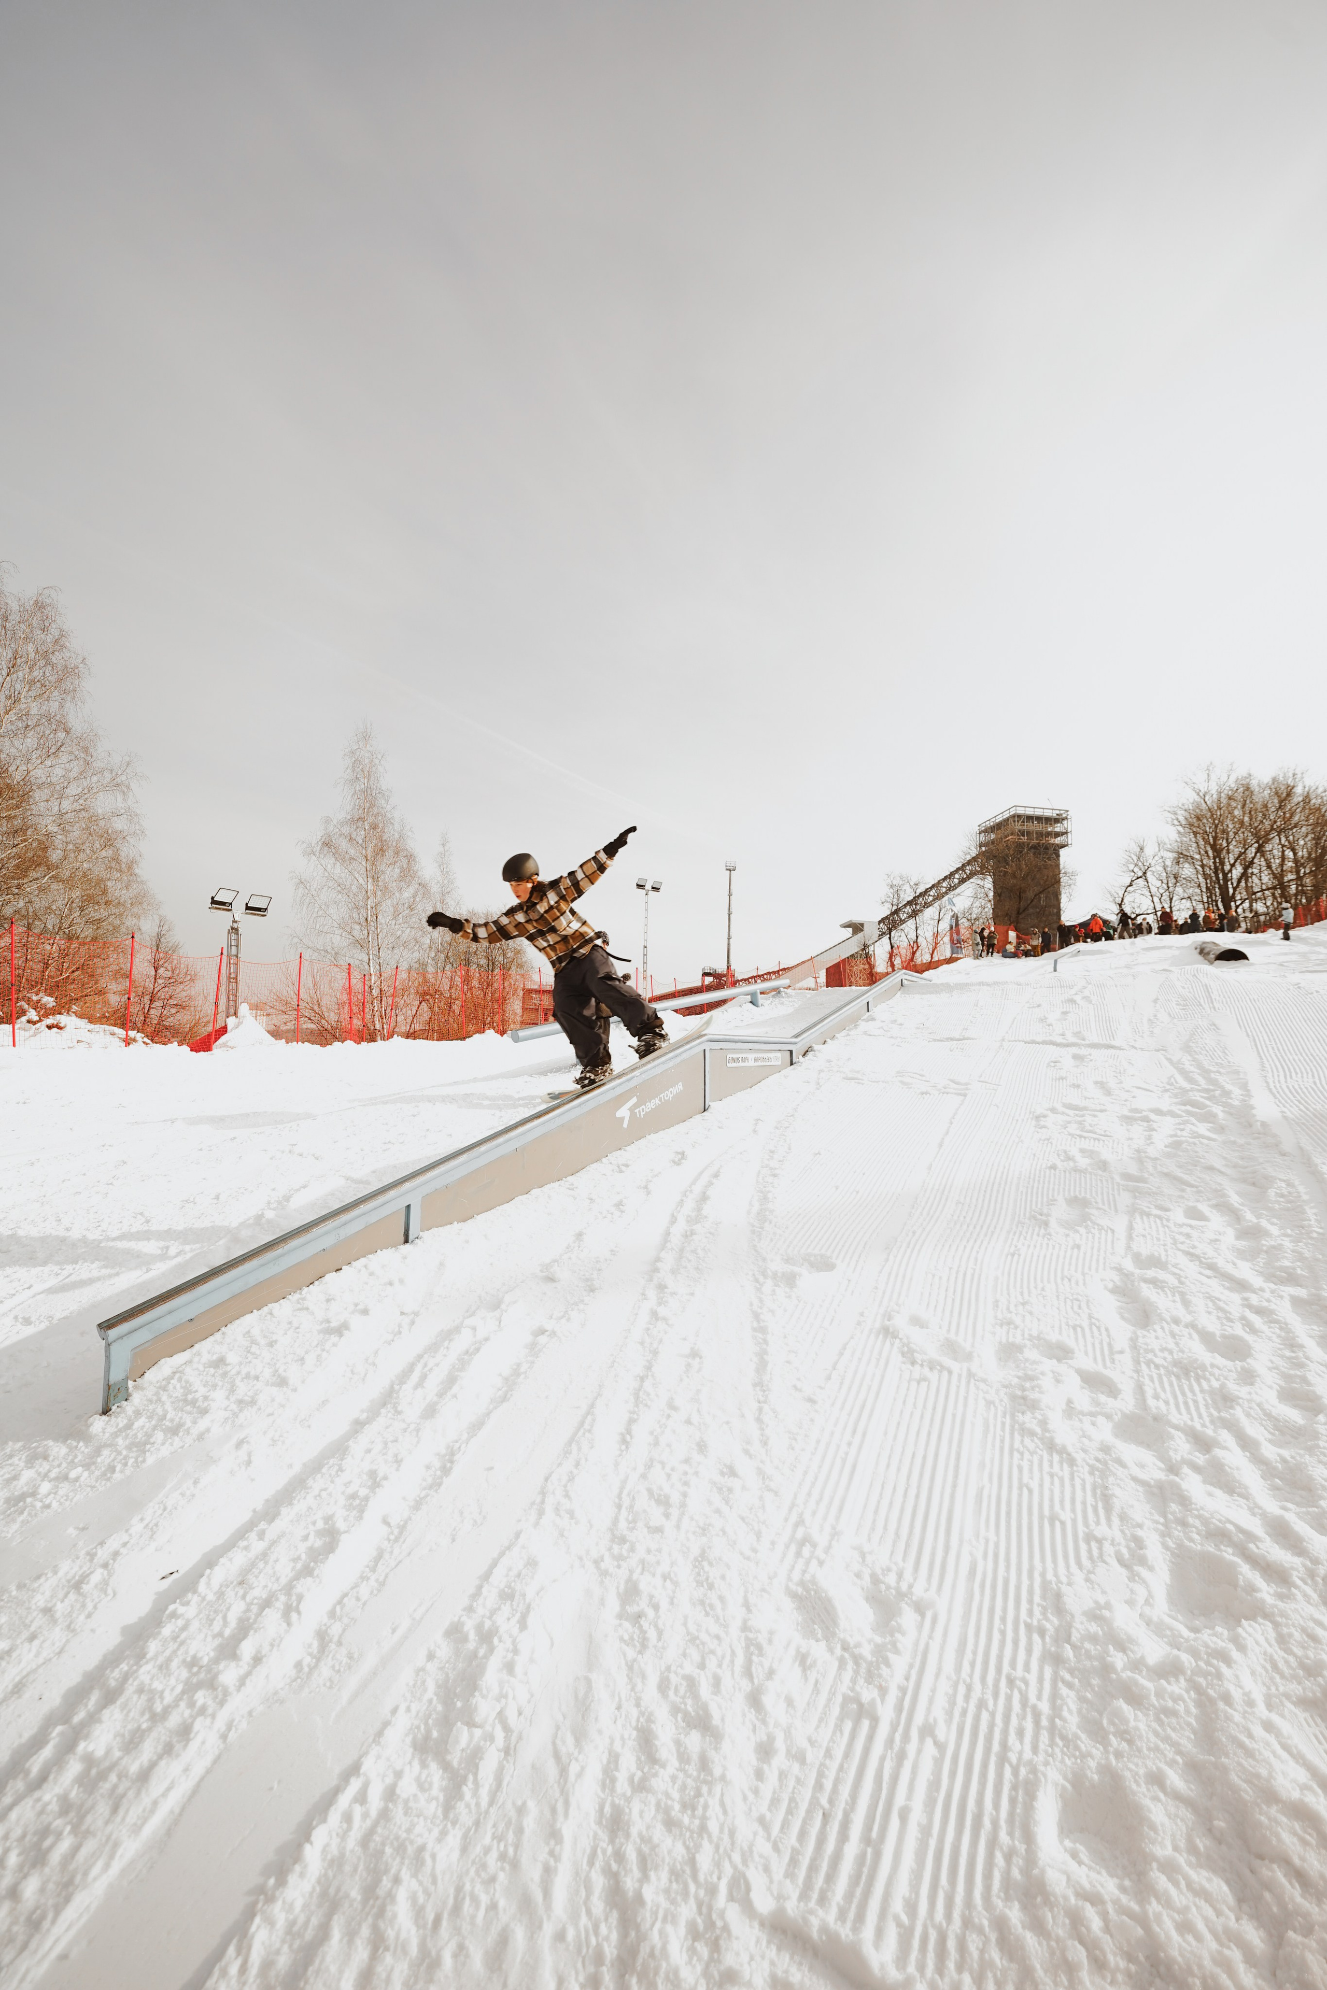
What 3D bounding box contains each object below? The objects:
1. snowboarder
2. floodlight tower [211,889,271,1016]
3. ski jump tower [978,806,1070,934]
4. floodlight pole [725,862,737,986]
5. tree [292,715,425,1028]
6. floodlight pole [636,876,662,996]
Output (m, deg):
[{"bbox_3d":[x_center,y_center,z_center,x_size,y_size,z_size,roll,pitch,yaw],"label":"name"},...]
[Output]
[{"bbox_3d":[-0.770,-0.248,4.500,1.450,1.680,0.800,1,-1,12],"label":"snowboarder"},{"bbox_3d":[-8.928,-0.771,14.000,0.450,2.950,1.050,0,-1,31],"label":"floodlight tower"},{"bbox_3d":[54.162,-18.167,100.000,9.000,18.600,9.800,1,-1,-10],"label":"ski jump tower"},{"bbox_3d":[8.066,-8.251,80.000,1.400,15.800,1.400,1,-1,-18],"label":"floodlight pole"},{"bbox_3d":[-11.372,-4.249,25.000,4.400,11.600,4.400,1,-1,0],"label":"tree"},{"bbox_3d":[-0.713,-2.588,32.000,0.550,6.200,1.300,0,-1,45],"label":"floodlight pole"}]

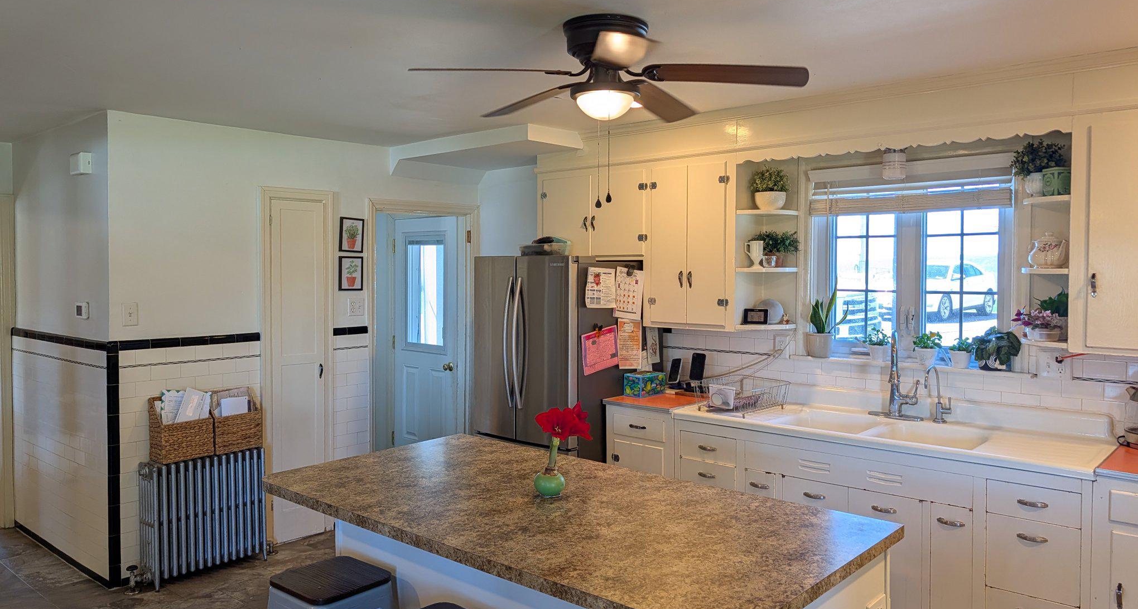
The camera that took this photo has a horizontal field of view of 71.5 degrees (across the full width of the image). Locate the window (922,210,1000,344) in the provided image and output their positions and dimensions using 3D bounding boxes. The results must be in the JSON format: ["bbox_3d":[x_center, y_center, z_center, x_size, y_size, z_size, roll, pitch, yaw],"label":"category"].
[{"bbox_3d":[1.871,-0.161,3.787,0.355,0.730,0.050,2,3,42],"label":"window"}]

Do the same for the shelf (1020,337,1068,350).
[{"bbox_3d":[2.016,0.165,3.342,0.214,0.022,0.305,2,3,42],"label":"shelf"}]

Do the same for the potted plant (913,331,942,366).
[{"bbox_3d":[1.730,0.211,3.826,0.130,0.166,0.125,2,3,41],"label":"potted plant"}]

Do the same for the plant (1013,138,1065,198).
[{"bbox_3d":[1.999,-0.583,3.365,0.200,0.245,0.195,2,3,41],"label":"plant"}]

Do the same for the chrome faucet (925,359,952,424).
[{"bbox_3d":[1.701,0.414,3.644,0.155,0.270,0.090,-1,2,-37],"label":"chrome faucet"}]

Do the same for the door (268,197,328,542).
[{"bbox_3d":[-1.642,0.404,4.833,0.045,2.050,0.352,2,3,41],"label":"door"}]

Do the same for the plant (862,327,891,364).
[{"bbox_3d":[1.557,0.202,3.989,0.124,0.175,0.120,2,3,42],"label":"plant"}]

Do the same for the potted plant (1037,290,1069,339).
[{"bbox_3d":[2.053,0.039,3.330,0.155,0.210,0.150,2,3,41],"label":"potted plant"}]

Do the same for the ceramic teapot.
[{"bbox_3d":[2.016,-0.228,3.321,0.125,0.158,0.190,-1,2,-25],"label":"ceramic teapot"}]

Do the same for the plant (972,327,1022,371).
[{"bbox_3d":[1.956,0.208,3.610,0.190,0.197,0.180,2,3,42],"label":"plant"}]

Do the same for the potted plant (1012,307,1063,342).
[{"bbox_3d":[1.968,0.084,3.319,0.180,0.150,0.140,2,3,41],"label":"potted plant"}]

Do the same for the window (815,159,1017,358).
[{"bbox_3d":[1.667,-0.216,3.909,0.965,0.940,0.110,2,3,42],"label":"window"}]

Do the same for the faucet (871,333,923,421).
[{"bbox_3d":[1.521,0.334,3.720,0.255,0.415,0.250,1,2,34],"label":"faucet"}]

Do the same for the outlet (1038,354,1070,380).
[{"bbox_3d":[2.114,0.267,3.451,0.117,0.114,0.018,2,3,42],"label":"outlet"}]

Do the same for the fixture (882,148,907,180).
[{"bbox_3d":[1.545,-0.668,3.747,0.107,0.165,0.107,2,3,41],"label":"fixture"}]

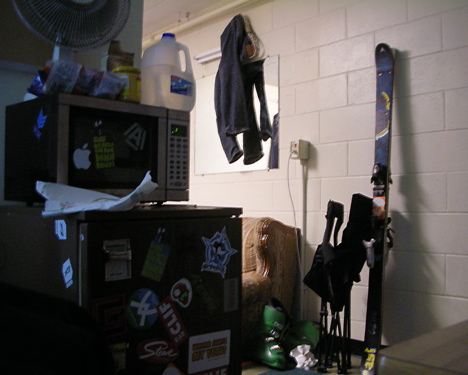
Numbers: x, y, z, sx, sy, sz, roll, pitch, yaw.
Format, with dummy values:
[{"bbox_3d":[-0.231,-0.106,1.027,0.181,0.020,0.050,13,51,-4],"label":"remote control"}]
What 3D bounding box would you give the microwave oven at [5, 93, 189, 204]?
[{"bbox_3d":[-0.418,-0.093,1.568,0.327,0.295,0.456,-1,-1,42],"label":"microwave oven"}]

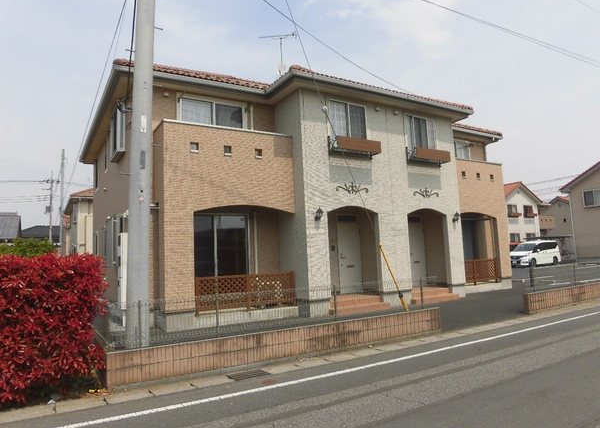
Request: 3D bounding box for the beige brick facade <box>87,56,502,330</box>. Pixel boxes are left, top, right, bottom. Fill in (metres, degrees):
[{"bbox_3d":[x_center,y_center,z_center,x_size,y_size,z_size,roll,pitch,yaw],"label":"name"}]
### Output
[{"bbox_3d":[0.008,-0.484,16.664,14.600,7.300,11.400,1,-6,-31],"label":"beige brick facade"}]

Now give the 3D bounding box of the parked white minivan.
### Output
[{"bbox_3d":[17.663,3.033,31.428,4.750,1.870,1.740,1,-6,-30],"label":"parked white minivan"}]

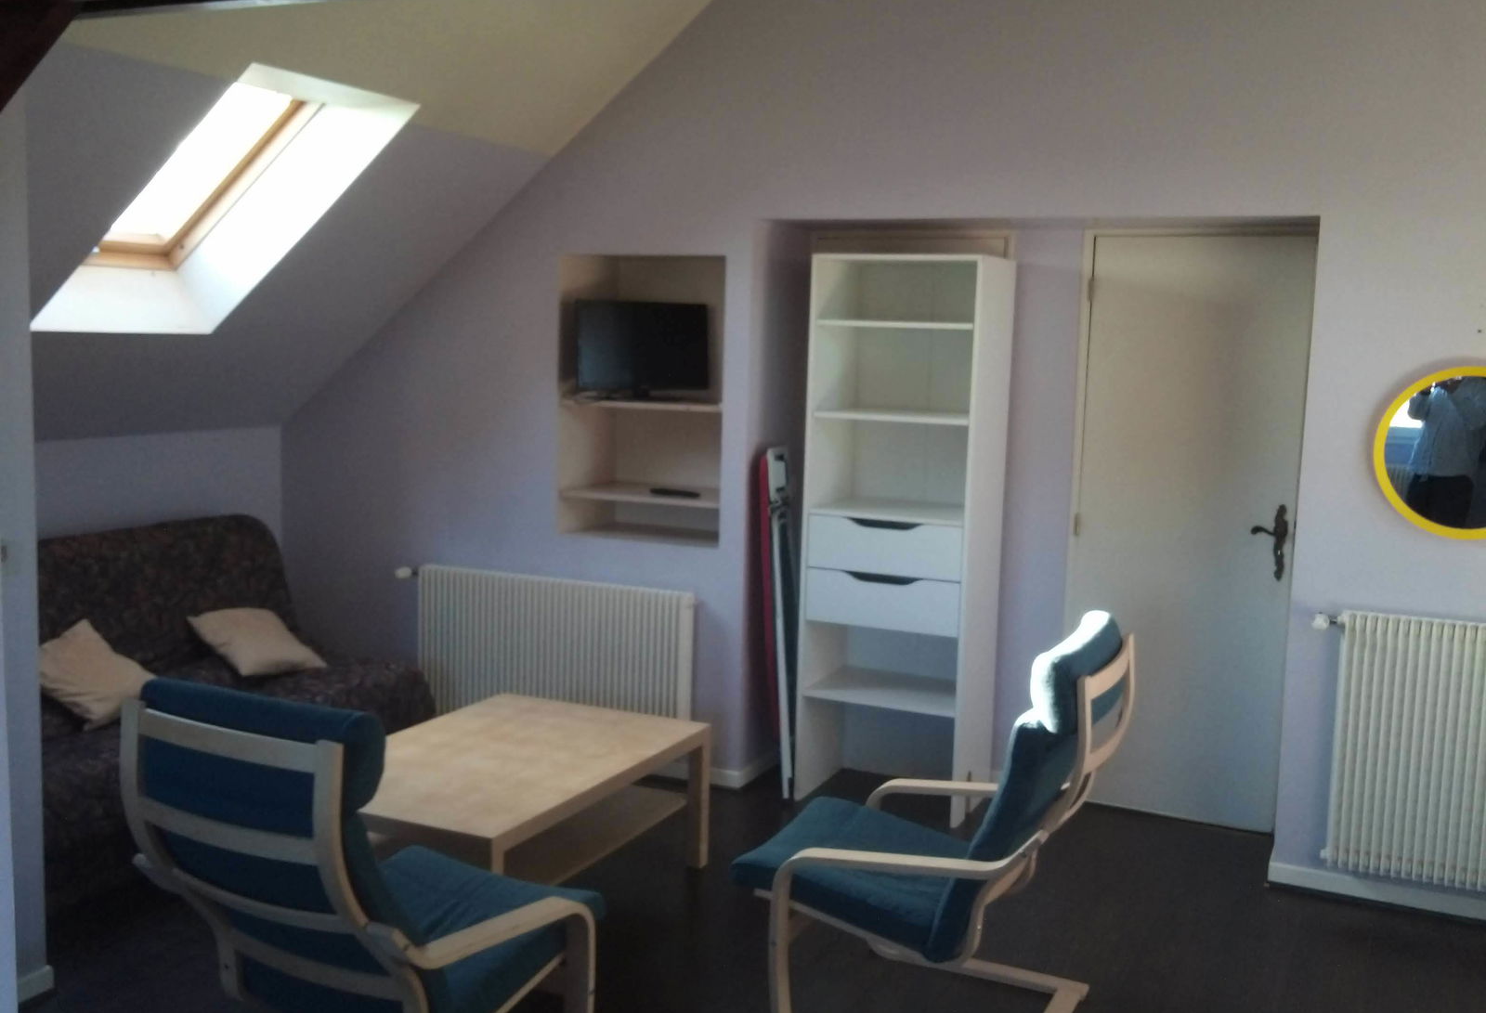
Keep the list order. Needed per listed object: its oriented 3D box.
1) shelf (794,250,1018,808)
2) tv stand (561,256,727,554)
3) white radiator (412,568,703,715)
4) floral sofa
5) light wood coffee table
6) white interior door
[{"bbox_3d":[0.571,0.095,5.640,0.586,1.921,0.408,5,9,26],"label":"shelf"},{"bbox_3d":[-0.290,-0.410,5.984,0.661,1.026,0.410,5,9,24],"label":"tv stand"},{"bbox_3d":[-0.708,0.564,5.964,1.110,0.590,0.115,5,9,24],"label":"white radiator"},{"bbox_3d":[-1.917,0.582,5.314,0.930,0.920,1.910,5,9,24],"label":"floral sofa"},{"bbox_3d":[-0.713,0.942,4.659,0.779,0.447,1.189,5,9,25],"label":"light wood coffee table"},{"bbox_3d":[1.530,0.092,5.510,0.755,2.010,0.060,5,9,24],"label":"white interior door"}]

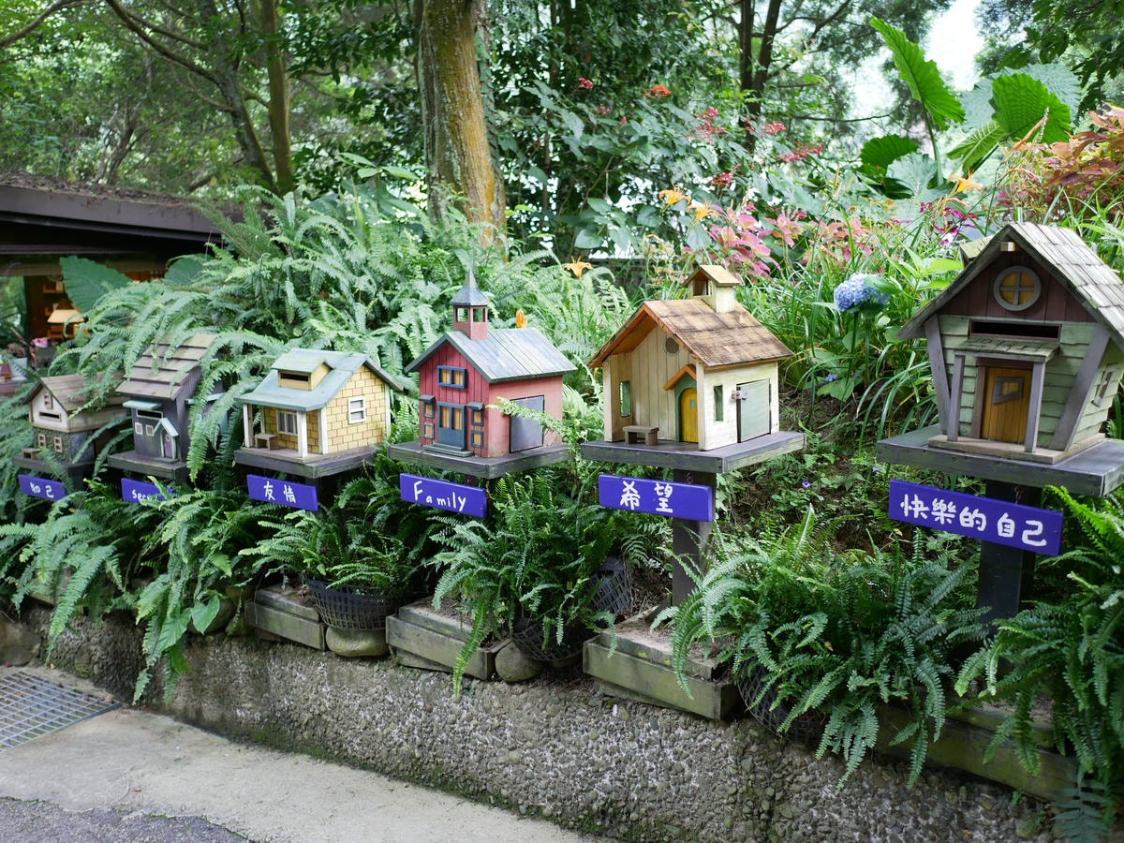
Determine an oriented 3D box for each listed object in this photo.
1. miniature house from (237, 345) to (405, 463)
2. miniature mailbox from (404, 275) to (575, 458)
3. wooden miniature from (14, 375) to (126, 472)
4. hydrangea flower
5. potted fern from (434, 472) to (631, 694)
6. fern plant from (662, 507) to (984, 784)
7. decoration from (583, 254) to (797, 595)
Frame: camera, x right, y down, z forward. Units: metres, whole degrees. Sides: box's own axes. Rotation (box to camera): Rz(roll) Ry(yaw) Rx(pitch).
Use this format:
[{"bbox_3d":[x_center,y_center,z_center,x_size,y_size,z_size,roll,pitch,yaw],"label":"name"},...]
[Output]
[{"bbox_3d":[-0.949,-0.057,3.872,0.475,0.436,0.500,6,11,35],"label":"miniature house"},{"bbox_3d":[-0.247,-0.209,3.378,0.400,0.615,0.480,7,11,37],"label":"miniature mailbox"},{"bbox_3d":[-2.385,-0.034,4.919,0.400,0.425,0.440,6,11,34],"label":"wooden miniature"},{"bbox_3d":[0.968,-0.413,3.150,0.165,0.135,0.165,0,9,0],"label":"hydrangea flower"},{"bbox_3d":[-0.070,0.461,2.950,0.600,0.560,0.520,6,11,35],"label":"potted fern"},{"bbox_3d":[0.656,0.543,2.450,0.700,0.550,0.550,6,11,35],"label":"fern plant"},{"bbox_3d":[0.392,0.050,2.932,0.475,1.025,0.500,7,11,36],"label":"decoration"}]

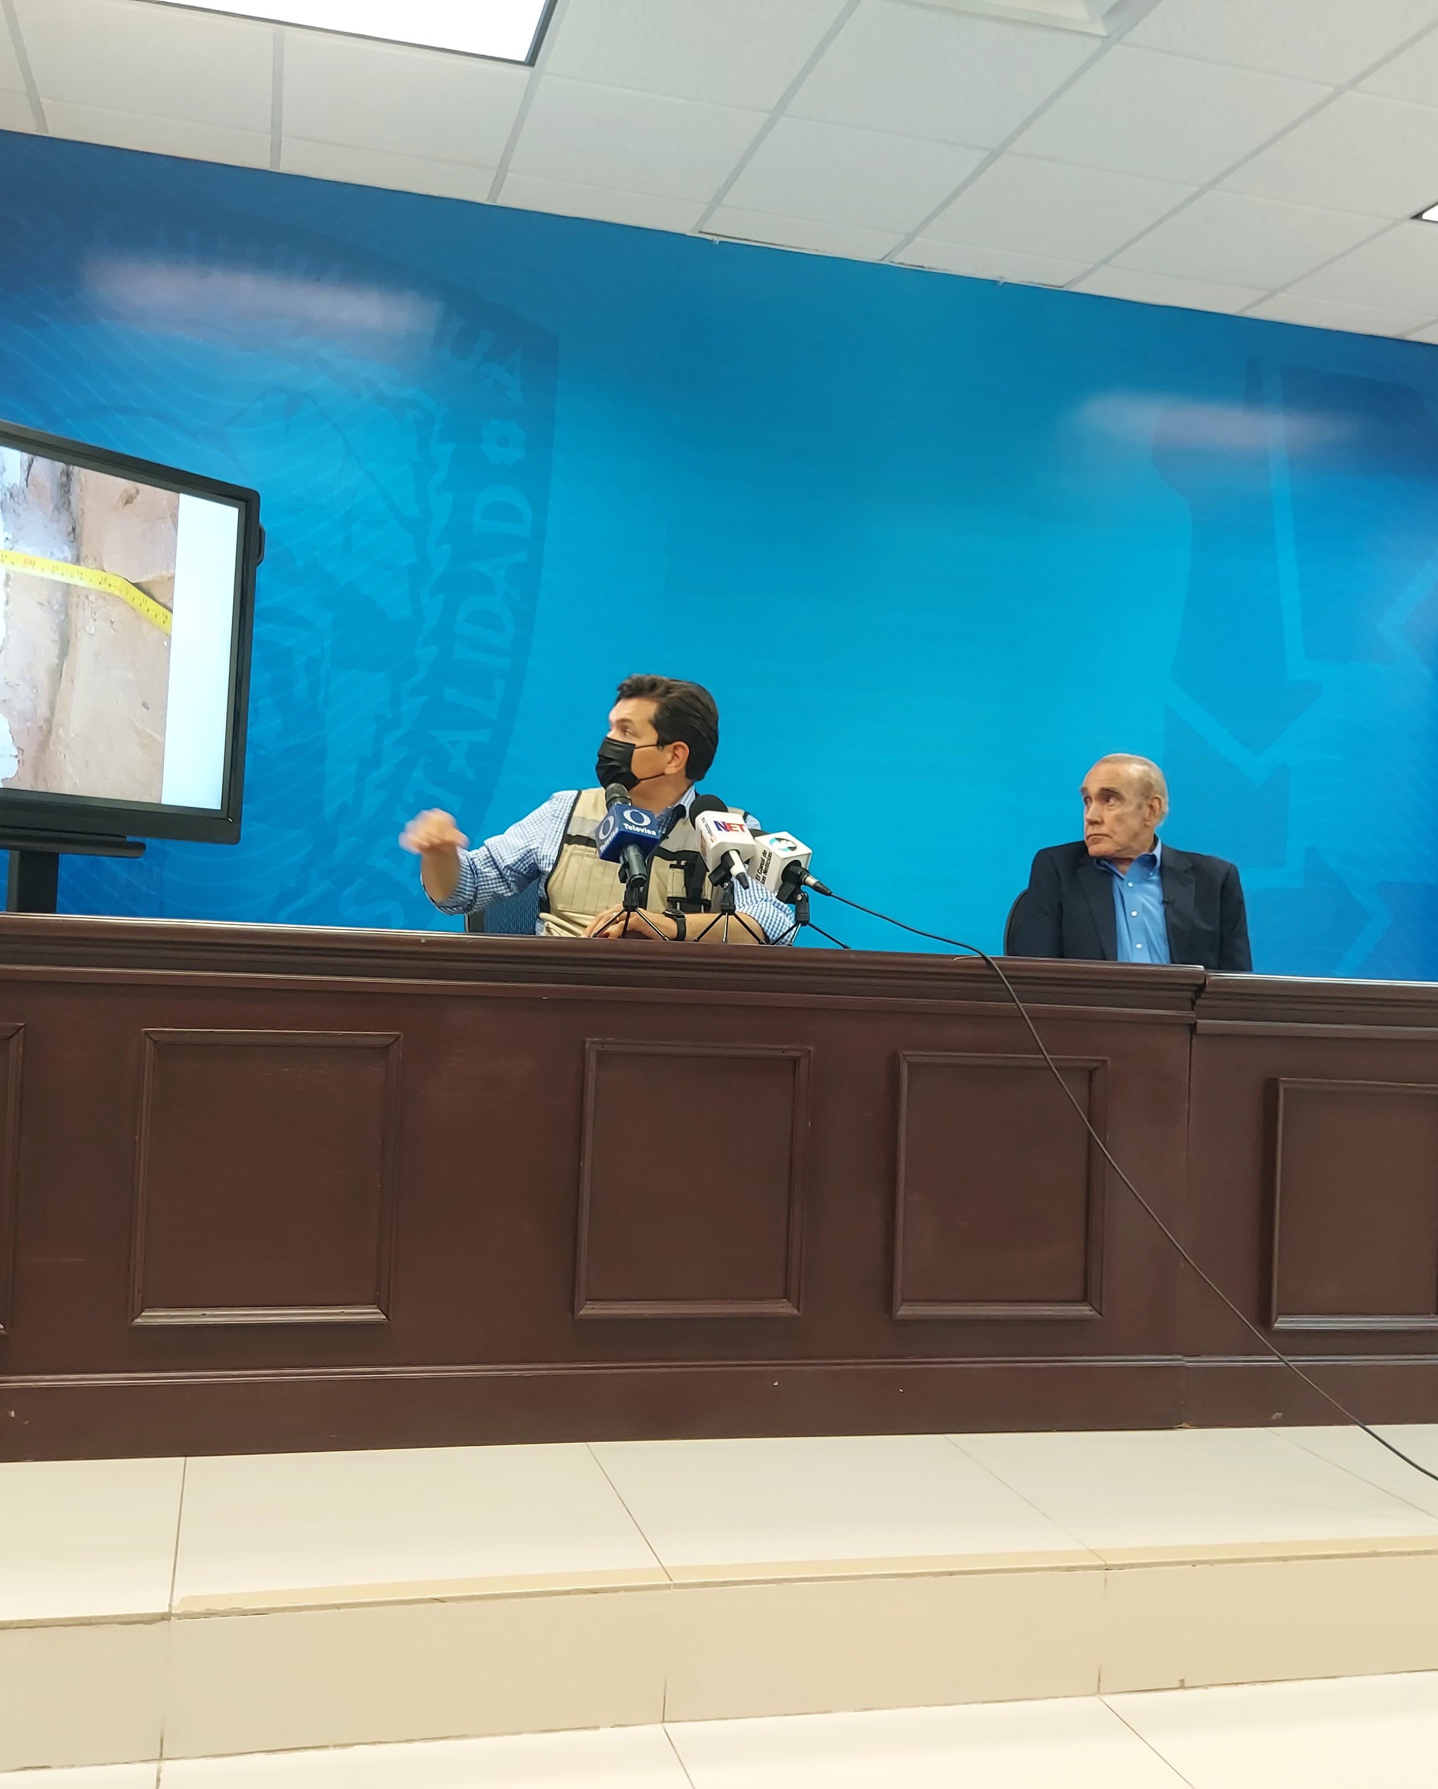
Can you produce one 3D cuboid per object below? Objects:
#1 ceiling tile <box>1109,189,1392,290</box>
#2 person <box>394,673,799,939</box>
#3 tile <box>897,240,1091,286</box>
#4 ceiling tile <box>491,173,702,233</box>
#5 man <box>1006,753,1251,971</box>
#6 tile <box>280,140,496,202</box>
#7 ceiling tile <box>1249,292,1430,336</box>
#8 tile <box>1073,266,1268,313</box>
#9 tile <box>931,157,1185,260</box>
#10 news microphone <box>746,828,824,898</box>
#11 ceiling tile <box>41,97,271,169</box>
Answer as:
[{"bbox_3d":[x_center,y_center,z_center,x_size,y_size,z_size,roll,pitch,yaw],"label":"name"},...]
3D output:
[{"bbox_3d":[1.540,-1.915,5.037,0.586,0.020,0.586,3,0,-15],"label":"ceiling tile"},{"bbox_3d":[-0.246,0.210,3.280,0.720,1.290,0.720,3,0,-5],"label":"person"},{"bbox_3d":[0.844,-1.952,5.290,0.602,0.025,0.221,3,0,-15],"label":"tile"},{"bbox_3d":[-0.333,-2.006,4.972,0.586,0.020,0.203,3,0,-15],"label":"ceiling tile"},{"bbox_3d":[0.859,0.304,3.600,0.520,1.232,0.750,3,0,5],"label":"man"},{"bbox_3d":[-0.923,-2.039,4.821,0.602,0.025,0.224,3,0,-15],"label":"tile"},{"bbox_3d":[2.022,-1.891,5.598,0.586,0.020,0.203,3,0,-15],"label":"ceiling tile"},{"bbox_3d":[1.433,-1.924,5.447,0.602,0.025,0.221,3,0,-15],"label":"tile"},{"bbox_3d":[0.952,-1.944,4.880,0.586,0.020,0.586,3,0,-15],"label":"tile"},{"bbox_3d":[0.113,-0.052,2.930,0.075,0.080,0.180,-6,34,-43],"label":"news microphone"},{"bbox_3d":[-1.511,-2.064,4.659,0.586,0.020,0.203,3,0,-15],"label":"ceiling tile"}]

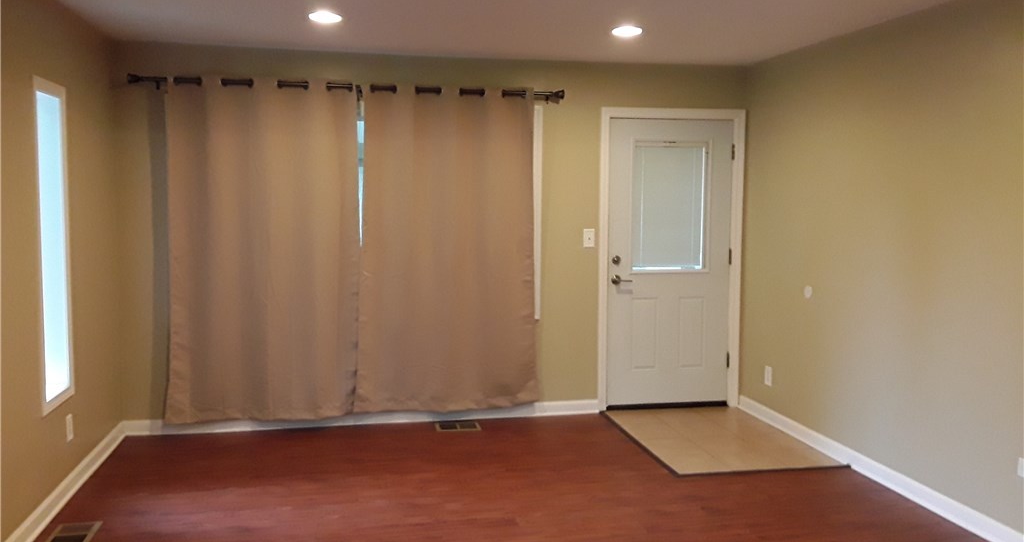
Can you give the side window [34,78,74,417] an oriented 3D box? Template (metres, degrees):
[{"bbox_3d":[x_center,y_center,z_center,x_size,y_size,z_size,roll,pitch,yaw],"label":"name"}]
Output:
[{"bbox_3d":[-2.195,-0.128,3.822,0.090,1.540,0.445,-1,5,-12],"label":"side window"}]

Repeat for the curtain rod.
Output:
[{"bbox_3d":[-0.971,-1.149,5.042,2.690,0.080,0.100,-1,5,-12],"label":"curtain rod"}]

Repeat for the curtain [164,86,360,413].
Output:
[{"bbox_3d":[-1.561,-0.115,4.981,1.180,2.120,0.120,-1,5,-12],"label":"curtain"}]

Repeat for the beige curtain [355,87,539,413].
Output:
[{"bbox_3d":[-0.418,-0.140,5.229,1.235,2.125,0.120,-1,5,-12],"label":"beige curtain"}]

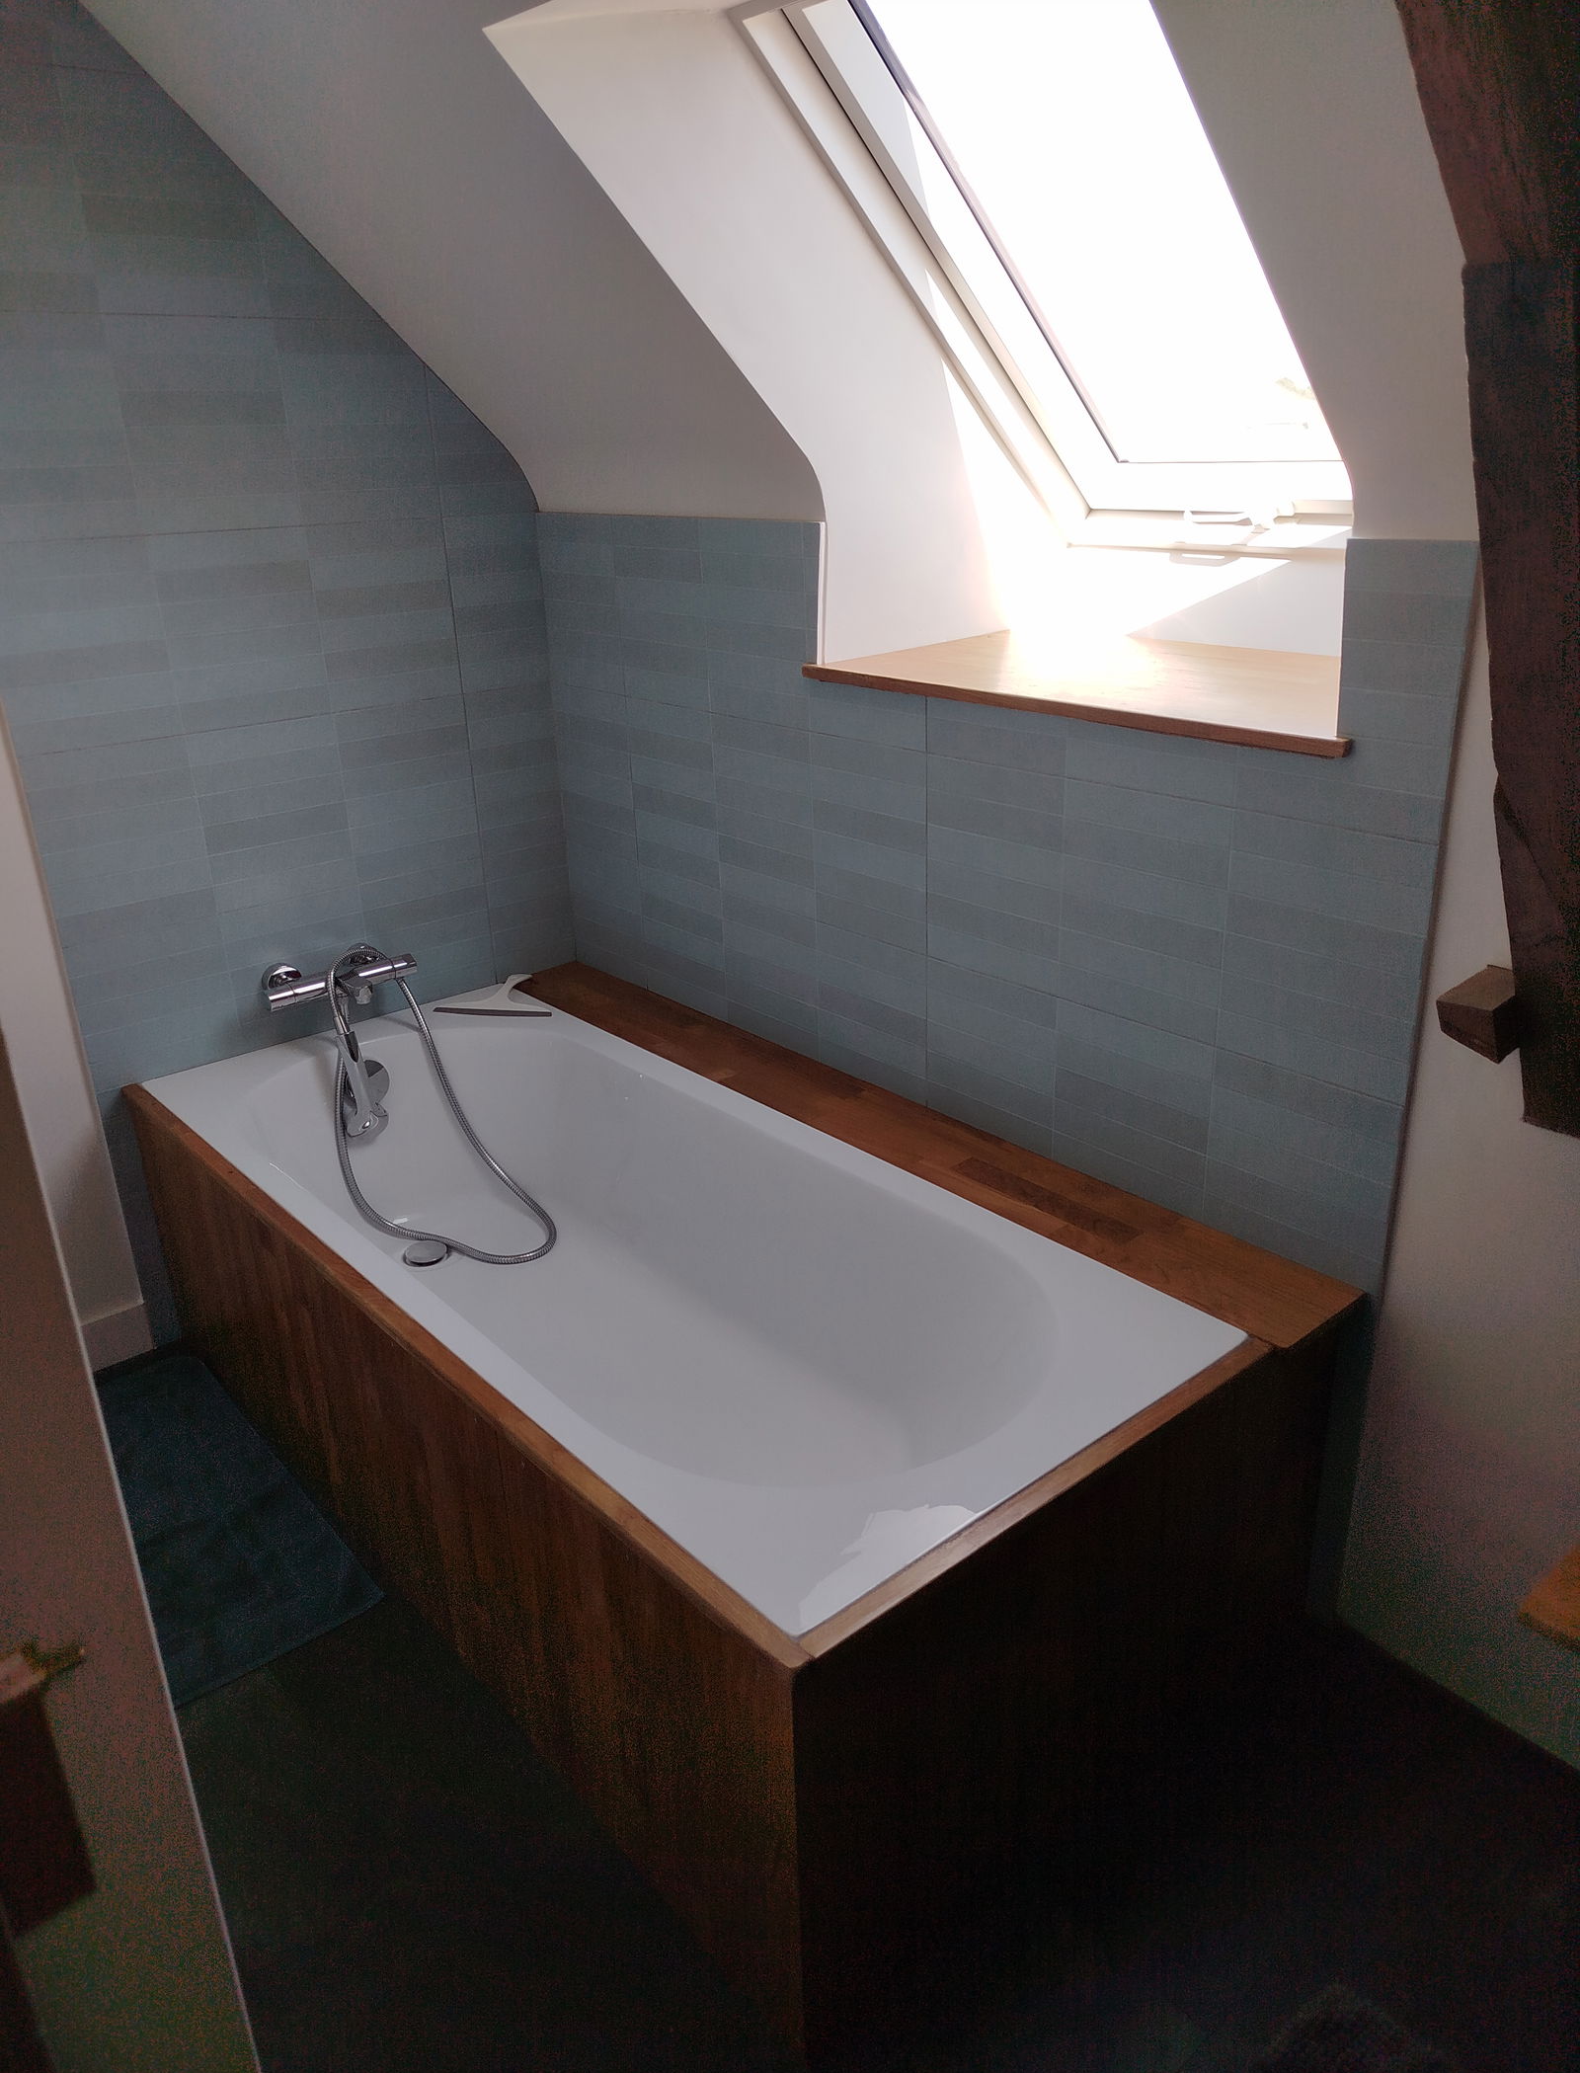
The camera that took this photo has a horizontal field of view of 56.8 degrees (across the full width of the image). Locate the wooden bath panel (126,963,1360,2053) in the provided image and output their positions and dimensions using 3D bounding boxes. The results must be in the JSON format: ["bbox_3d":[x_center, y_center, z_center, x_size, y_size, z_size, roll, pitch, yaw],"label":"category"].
[{"bbox_3d":[-0.205,0.425,2.193,0.879,0.509,1.730,-19,27,-37],"label":"wooden bath panel"}]

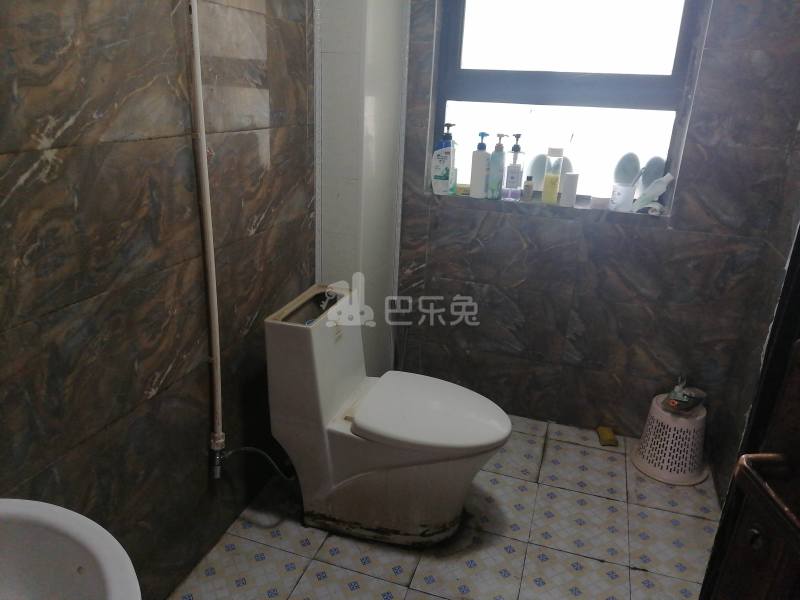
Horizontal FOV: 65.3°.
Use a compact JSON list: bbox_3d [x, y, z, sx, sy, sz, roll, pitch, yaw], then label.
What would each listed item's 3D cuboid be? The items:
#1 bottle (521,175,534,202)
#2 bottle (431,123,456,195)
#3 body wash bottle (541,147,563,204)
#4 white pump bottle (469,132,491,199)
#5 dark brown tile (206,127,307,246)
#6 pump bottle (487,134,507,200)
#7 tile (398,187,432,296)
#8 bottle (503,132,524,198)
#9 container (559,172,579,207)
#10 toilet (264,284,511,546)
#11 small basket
[{"bbox_3d":[0.490,-0.423,2.382,0.036,0.099,0.034,7,21,11],"label":"bottle"},{"bbox_3d":[0.174,-0.546,2.433,0.085,0.270,0.060,5,20,8],"label":"bottle"},{"bbox_3d":[0.577,-0.466,2.348,0.062,0.210,0.050,7,21,11],"label":"body wash bottle"},{"bbox_3d":[0.313,-0.519,2.409,0.075,0.247,0.060,10,22,20],"label":"white pump bottle"},{"bbox_3d":[-0.407,-0.361,1.845,0.012,0.300,0.600,8,21,16],"label":"dark brown tile"},{"bbox_3d":[0.375,-0.509,2.391,0.065,0.246,0.058,10,22,20],"label":"pump bottle"},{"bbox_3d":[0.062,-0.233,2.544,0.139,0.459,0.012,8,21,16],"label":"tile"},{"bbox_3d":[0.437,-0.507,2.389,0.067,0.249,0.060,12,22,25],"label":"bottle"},{"bbox_3d":[0.637,-0.414,2.340,0.065,0.123,0.048,7,21,11],"label":"container"},{"bbox_3d":[-0.005,0.370,1.945,0.700,0.680,0.395,9,23,14],"label":"toilet"},{"bbox_3d":[1.025,0.504,2.330,0.273,0.241,0.273,8,21,16],"label":"small basket"}]

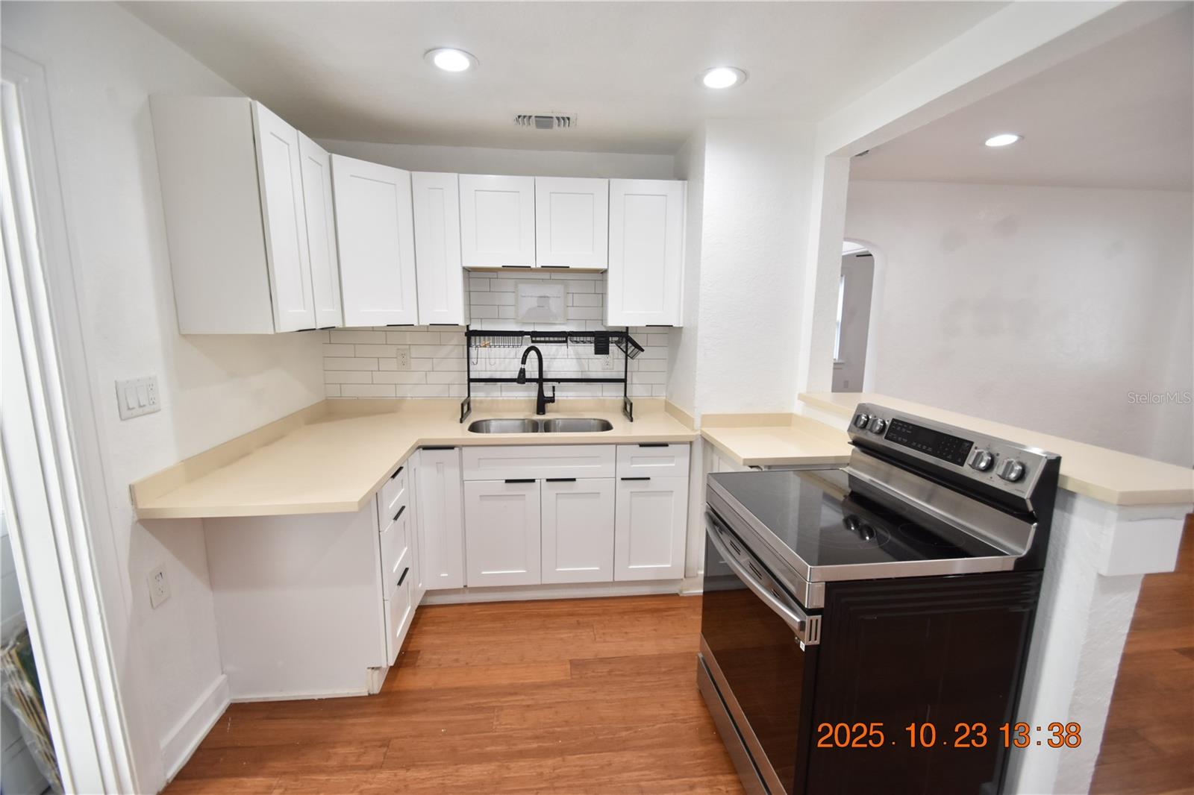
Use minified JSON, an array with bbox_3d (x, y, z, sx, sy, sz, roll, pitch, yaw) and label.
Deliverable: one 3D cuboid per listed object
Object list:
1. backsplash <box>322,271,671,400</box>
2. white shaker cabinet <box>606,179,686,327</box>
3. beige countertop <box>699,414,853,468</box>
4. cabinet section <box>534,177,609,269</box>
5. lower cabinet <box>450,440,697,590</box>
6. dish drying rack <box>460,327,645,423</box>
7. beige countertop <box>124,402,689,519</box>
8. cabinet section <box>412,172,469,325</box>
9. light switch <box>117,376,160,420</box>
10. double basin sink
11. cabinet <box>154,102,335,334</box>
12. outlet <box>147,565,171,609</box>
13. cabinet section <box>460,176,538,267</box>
[{"bbox_3d":[-0.564,-0.365,2.937,2.024,0.768,0.015,0,10,-6],"label":"backsplash"},{"bbox_3d":[0.244,-0.782,2.800,0.411,0.755,0.313,0,10,-6],"label":"white shaker cabinet"},{"bbox_3d":[0.859,0.186,2.432,0.534,0.110,0.574,0,10,-6],"label":"beige countertop"},{"bbox_3d":[-0.142,-0.933,2.748,0.384,0.454,0.311,0,10,-5],"label":"cabinet section"},{"bbox_3d":[-0.135,0.584,2.858,1.177,0.844,0.596,0,10,-6],"label":"lower cabinet"},{"bbox_3d":[-0.252,-0.143,2.834,1.020,0.529,0.250,0,10,-6],"label":"dish drying rack"},{"bbox_3d":[-0.493,0.189,2.331,2.024,0.111,1.411,0,10,-6],"label":"beige countertop"},{"bbox_3d":[-0.828,-0.778,2.709,0.228,0.758,0.311,0,10,-5],"label":"cabinet section"},{"bbox_3d":[-1.417,-0.002,1.541,0.010,0.115,0.163,-1,10,-6],"label":"light switch"},{"bbox_3d":[-0.299,0.246,2.699,0.776,0.190,0.350,0,10,-6],"label":"double basin sink"},{"bbox_3d":[-1.312,-0.647,1.945,0.325,0.755,0.550,0,10,-6],"label":"cabinet"},{"bbox_3d":[-1.425,0.615,1.626,0.010,0.122,0.076,0,10,-6],"label":"outlet"},{"bbox_3d":[-0.523,-0.930,2.712,0.382,0.454,0.311,0,10,-5],"label":"cabinet section"}]

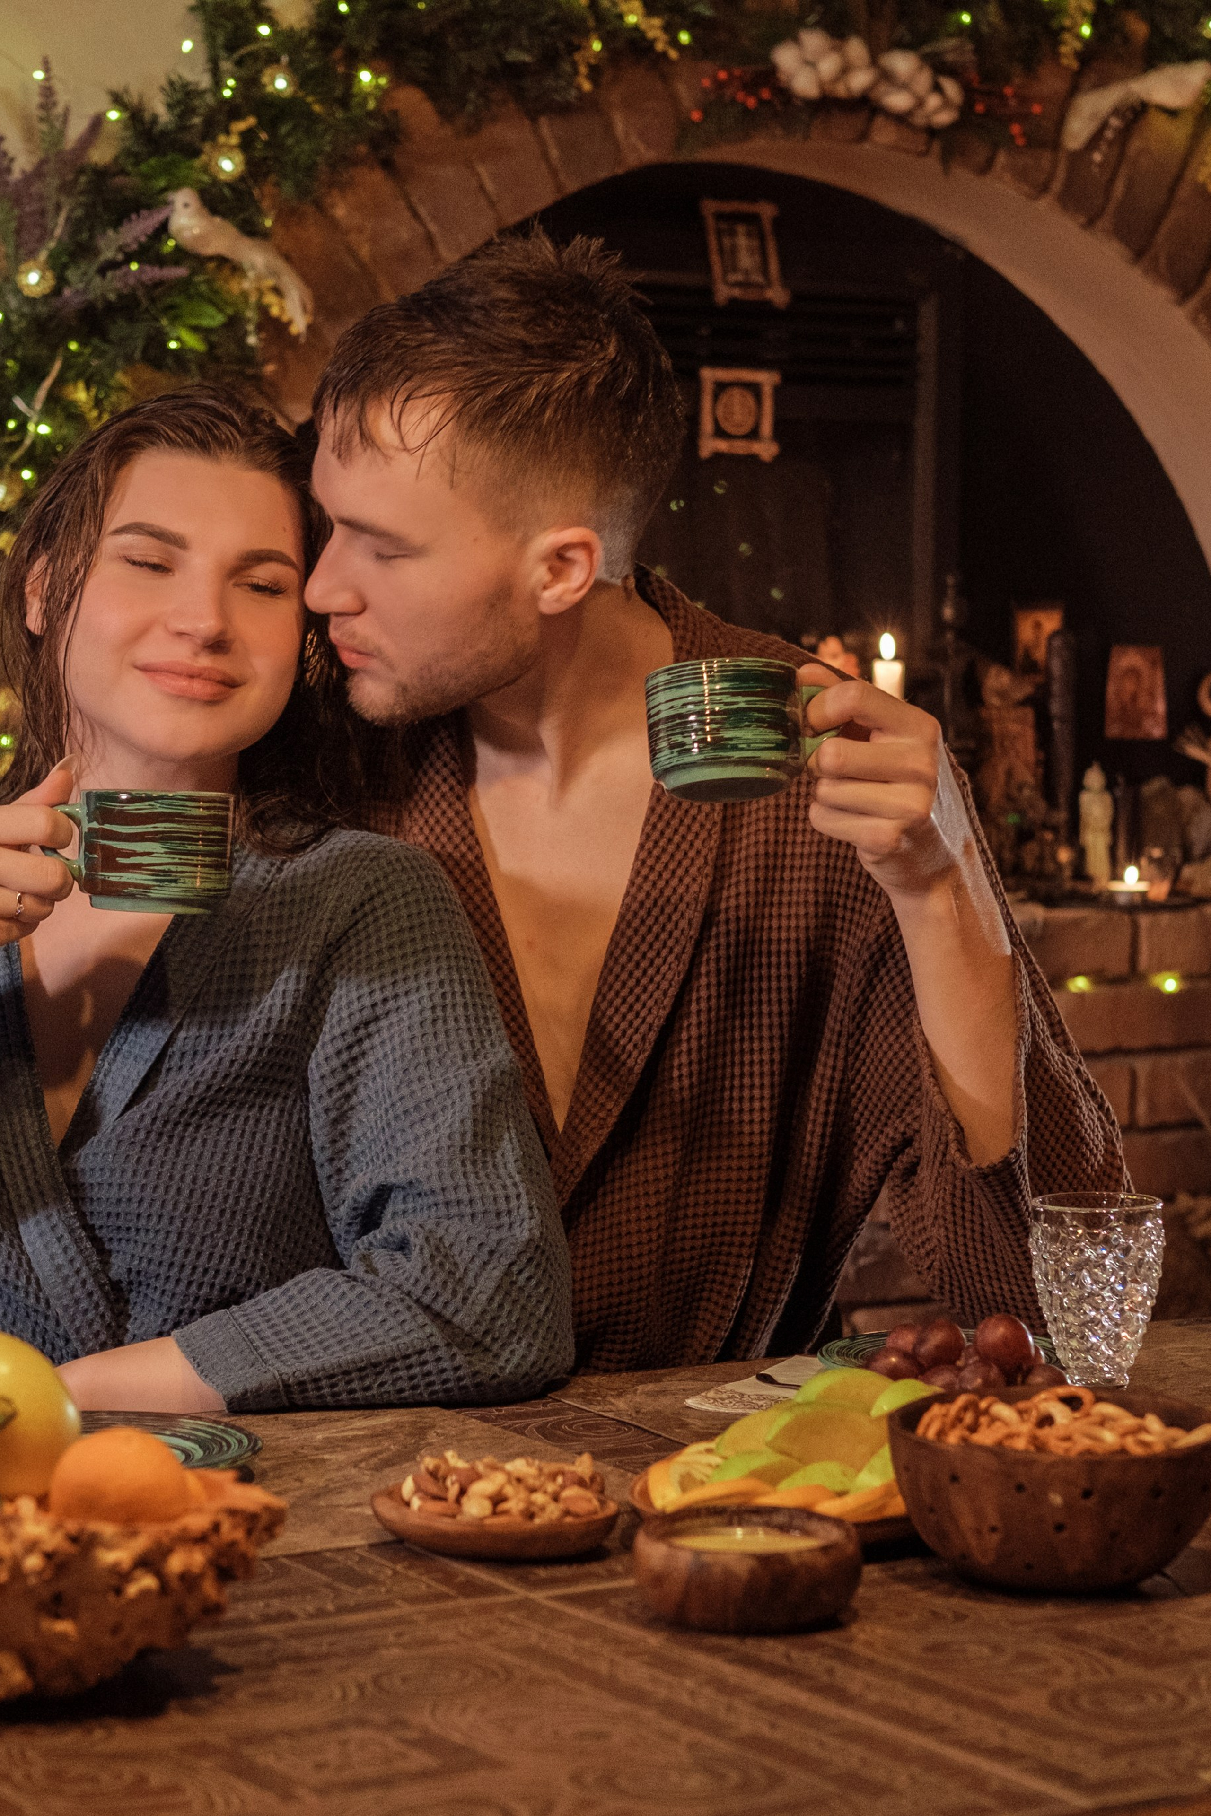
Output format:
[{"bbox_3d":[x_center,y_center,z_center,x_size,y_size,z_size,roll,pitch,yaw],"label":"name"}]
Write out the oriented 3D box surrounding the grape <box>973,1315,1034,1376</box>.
[{"bbox_3d":[0.207,0.227,1.385,0.030,0.032,0.030,0,1,0],"label":"grape"}]

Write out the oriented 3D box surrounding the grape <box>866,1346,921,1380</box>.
[{"bbox_3d":[0.148,0.234,1.370,0.028,0.022,0.024,0,1,0],"label":"grape"}]

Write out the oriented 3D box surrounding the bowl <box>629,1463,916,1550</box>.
[{"bbox_3d":[0.080,0.244,1.100,0.140,0.027,0.140,0,1,0],"label":"bowl"}]

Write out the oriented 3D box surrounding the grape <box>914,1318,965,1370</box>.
[{"bbox_3d":[0.173,0.227,1.390,0.027,0.027,0.027,0,1,0],"label":"grape"}]

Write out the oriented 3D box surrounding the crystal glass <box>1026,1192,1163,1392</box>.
[{"bbox_3d":[0.262,0.204,1.426,0.071,0.097,0.071,0,1,0],"label":"crystal glass"}]

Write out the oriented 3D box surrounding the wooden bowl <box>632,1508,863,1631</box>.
[{"bbox_3d":[0.052,0.243,0.993,0.086,0.033,0.086,0,1,0],"label":"wooden bowl"}]

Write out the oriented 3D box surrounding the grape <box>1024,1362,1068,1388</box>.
[{"bbox_3d":[0.225,0.240,1.365,0.024,0.023,0.024,0,1,0],"label":"grape"}]

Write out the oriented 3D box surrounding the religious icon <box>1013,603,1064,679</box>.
[{"bbox_3d":[0.425,-0.262,2.620,0.050,0.074,0.012,0,1,-10],"label":"religious icon"}]

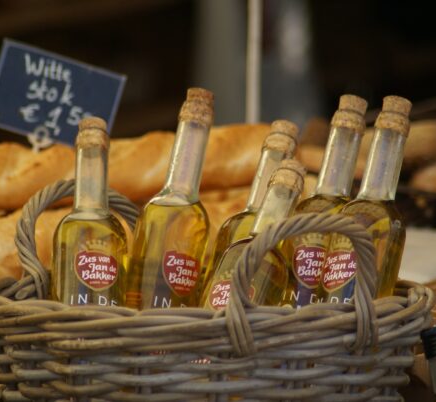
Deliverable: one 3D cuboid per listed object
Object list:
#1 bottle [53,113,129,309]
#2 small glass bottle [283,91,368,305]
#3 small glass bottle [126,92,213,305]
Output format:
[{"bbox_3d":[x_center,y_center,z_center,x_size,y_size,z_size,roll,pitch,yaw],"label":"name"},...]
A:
[{"bbox_3d":[-0.103,0.040,4.970,0.060,0.220,0.060,4,-14,-10],"label":"bottle"},{"bbox_3d":[0.086,0.020,5.000,0.060,0.220,0.060,11,-12,6],"label":"small glass bottle"},{"bbox_3d":[-0.032,0.017,4.990,0.060,0.220,0.060,14,-13,-19],"label":"small glass bottle"}]

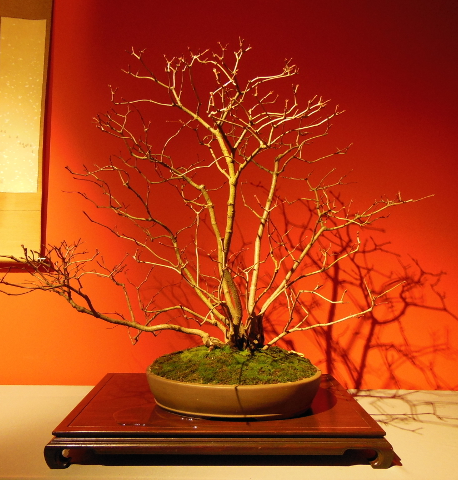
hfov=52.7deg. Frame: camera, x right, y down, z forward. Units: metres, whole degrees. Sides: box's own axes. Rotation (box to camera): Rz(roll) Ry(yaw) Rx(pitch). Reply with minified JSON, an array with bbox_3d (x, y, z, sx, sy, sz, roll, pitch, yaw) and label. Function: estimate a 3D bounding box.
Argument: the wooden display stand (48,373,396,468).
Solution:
[{"bbox_3d":[-0.025,0.479,1.293,0.771,0.072,0.549,1,-2,-1],"label":"wooden display stand"}]

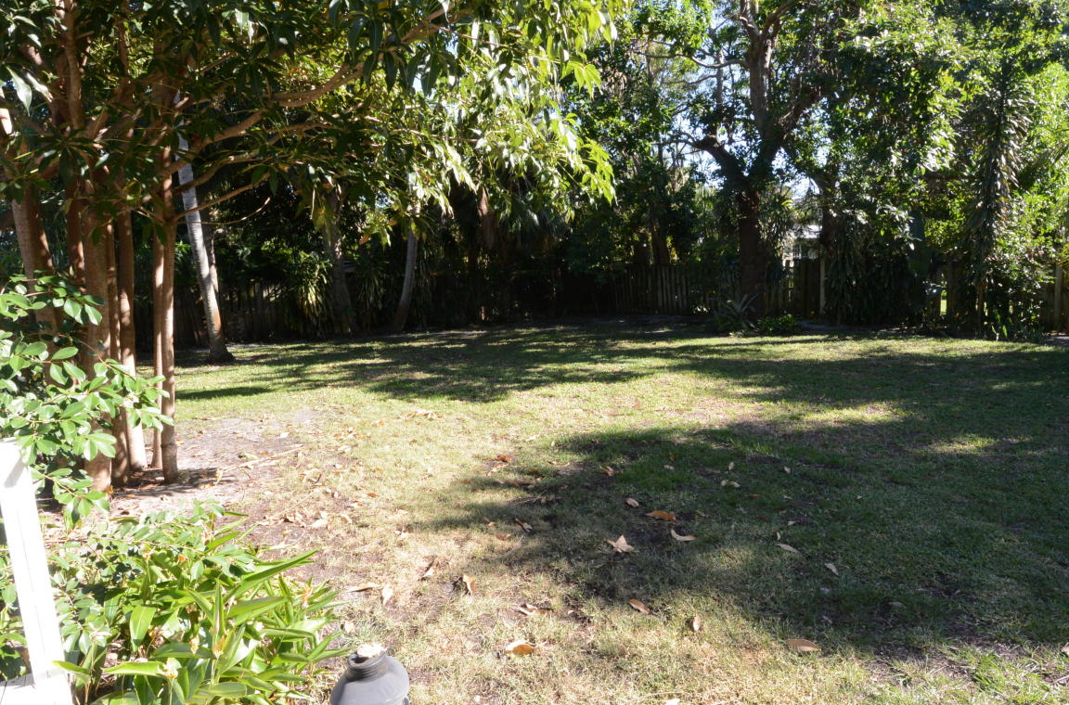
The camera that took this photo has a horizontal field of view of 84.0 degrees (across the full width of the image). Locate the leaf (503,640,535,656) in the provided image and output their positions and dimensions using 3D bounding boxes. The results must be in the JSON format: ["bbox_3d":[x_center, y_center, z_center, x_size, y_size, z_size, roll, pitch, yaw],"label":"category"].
[{"bbox_3d":[-0.066,1.266,2.543,0.140,0.040,0.065,-3,7,-8],"label":"leaf"}]

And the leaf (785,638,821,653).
[{"bbox_3d":[1.131,1.235,2.492,0.145,0.035,0.065,1,8,22],"label":"leaf"}]

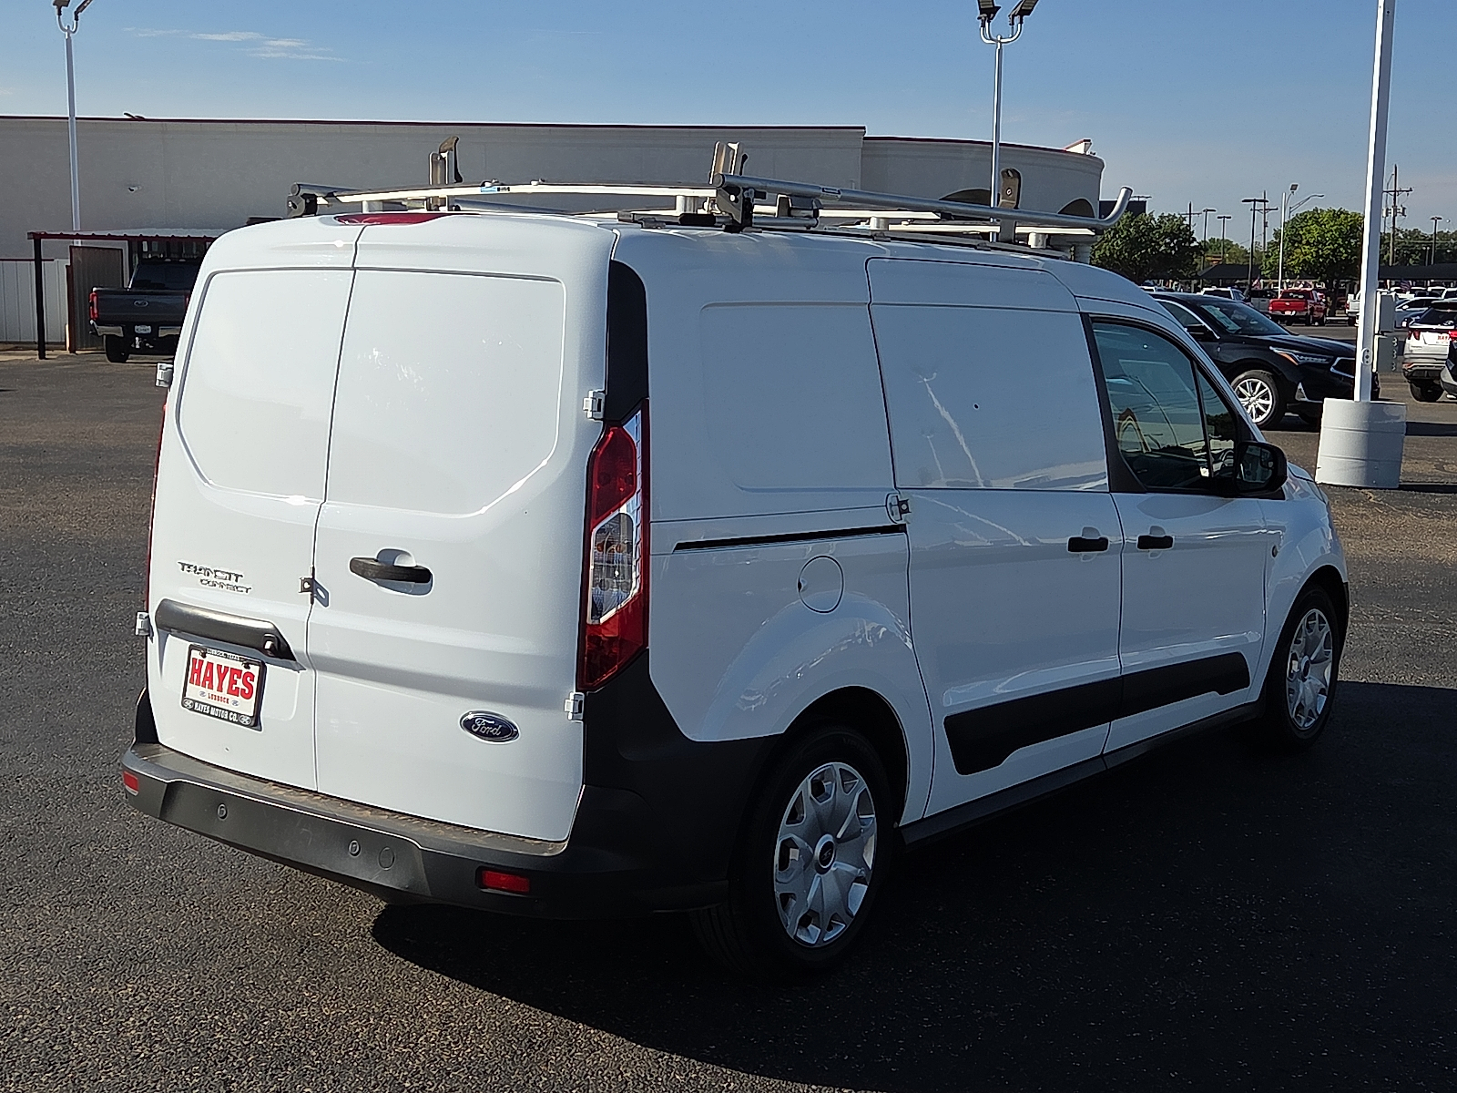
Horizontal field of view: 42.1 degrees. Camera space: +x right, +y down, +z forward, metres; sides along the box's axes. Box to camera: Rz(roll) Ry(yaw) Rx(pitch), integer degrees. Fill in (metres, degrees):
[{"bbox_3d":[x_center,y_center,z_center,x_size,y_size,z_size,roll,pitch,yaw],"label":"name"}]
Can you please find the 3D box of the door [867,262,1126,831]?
[{"bbox_3d":[0.706,-0.037,4.923,0.170,1.345,1.180,6,8,37],"label":"door"}]

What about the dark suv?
[{"bbox_3d":[5.791,-2.394,23.795,4.740,1.670,1.900,9,11,44],"label":"dark suv"}]

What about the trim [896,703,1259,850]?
[{"bbox_3d":[1.115,0.641,5.646,0.085,0.090,2.330,6,8,37],"label":"trim"}]

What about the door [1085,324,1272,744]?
[{"bbox_3d":[1.378,-0.065,5.829,0.180,1.280,1.170,6,8,37],"label":"door"}]

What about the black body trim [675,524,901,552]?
[{"bbox_3d":[0.147,-0.023,4.083,0.030,0.032,0.811,7,8,39],"label":"black body trim"}]

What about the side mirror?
[{"bbox_3d":[1.677,-0.248,6.034,0.220,0.190,0.150,6,9,37],"label":"side mirror"}]

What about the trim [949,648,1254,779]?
[{"bbox_3d":[1.117,0.425,5.431,0.045,0.185,1.980,6,7,37],"label":"trim"}]

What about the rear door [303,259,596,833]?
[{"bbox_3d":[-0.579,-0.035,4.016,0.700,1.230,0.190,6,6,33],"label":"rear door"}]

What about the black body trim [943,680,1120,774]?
[{"bbox_3d":[0.818,0.458,5.037,0.045,0.185,0.985,6,7,37],"label":"black body trim"}]

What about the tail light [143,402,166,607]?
[{"bbox_3d":[-1.482,-0.136,4.848,0.150,0.600,0.140,6,9,37],"label":"tail light"}]

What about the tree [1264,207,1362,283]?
[{"bbox_3d":[34.966,-16.793,112.000,7.200,6.800,7.000,1,8,0],"label":"tree"}]

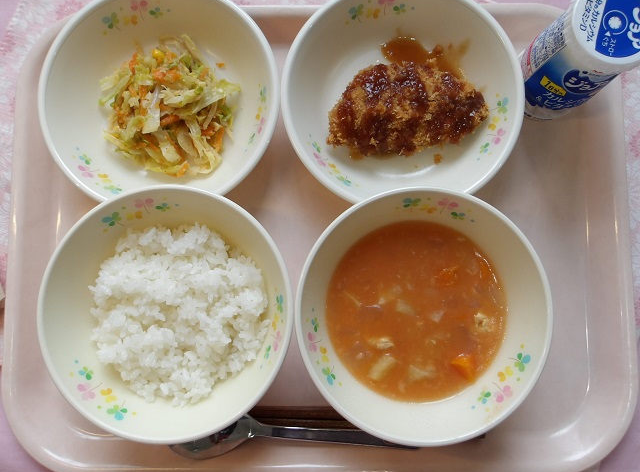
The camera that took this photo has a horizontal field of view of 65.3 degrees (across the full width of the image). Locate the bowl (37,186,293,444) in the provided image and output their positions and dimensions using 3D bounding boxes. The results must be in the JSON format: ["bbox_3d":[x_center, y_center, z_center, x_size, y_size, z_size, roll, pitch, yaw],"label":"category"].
[{"bbox_3d":[-0.083,0.043,0.296,0.138,0.057,0.138,0,85,1],"label":"bowl"}]

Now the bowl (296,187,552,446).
[{"bbox_3d":[0.056,0.044,0.295,0.138,0.057,0.138,0,85,1],"label":"bowl"}]

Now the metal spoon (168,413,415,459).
[{"bbox_3d":[-0.019,0.121,0.308,0.162,0.018,0.039,4,85,1],"label":"metal spoon"}]

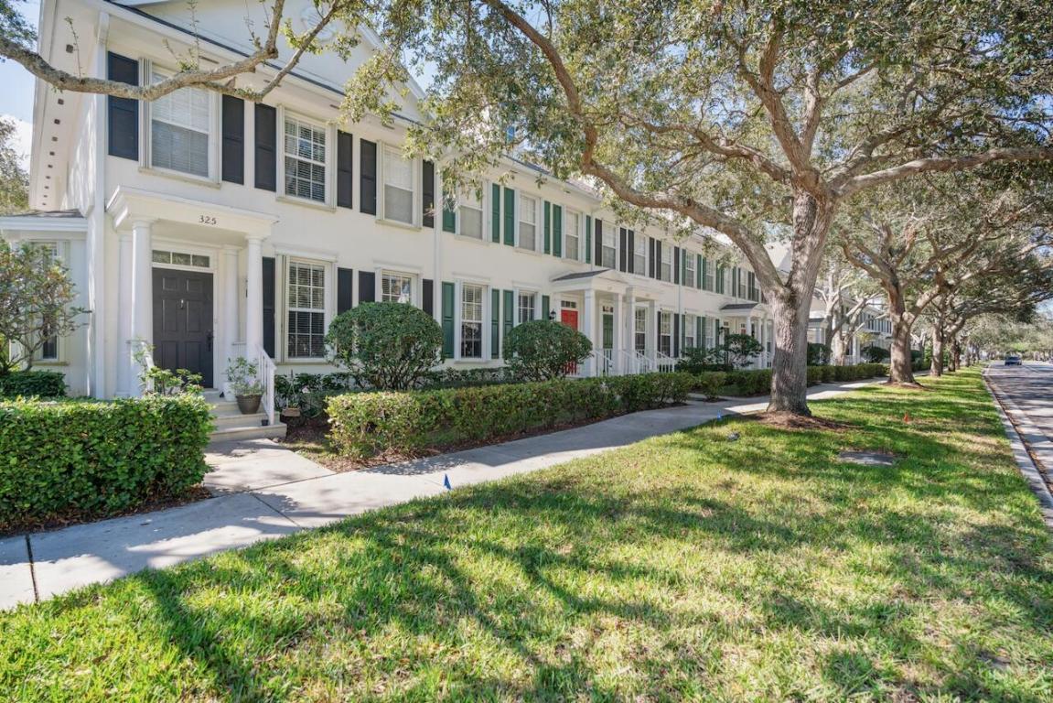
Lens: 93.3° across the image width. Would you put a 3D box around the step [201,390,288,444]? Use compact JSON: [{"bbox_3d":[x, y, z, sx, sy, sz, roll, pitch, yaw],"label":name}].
[{"bbox_3d":[-4.914,1.054,7.570,1.750,0.560,1.760,-1,-1,43],"label":"step"}]

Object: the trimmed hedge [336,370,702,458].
[{"bbox_3d":[0.837,1.030,10.431,0.900,0.790,9.850,-1,-1,43],"label":"trimmed hedge"}]

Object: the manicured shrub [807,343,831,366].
[{"bbox_3d":[19.007,0.562,32.798,2.300,2.200,2.300,-1,-1,43],"label":"manicured shrub"}]

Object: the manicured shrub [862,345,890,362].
[{"bbox_3d":[33.775,0.680,47.998,2.600,2.300,2.600,-1,-1,43],"label":"manicured shrub"}]

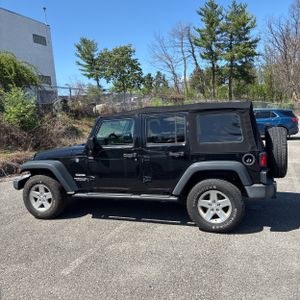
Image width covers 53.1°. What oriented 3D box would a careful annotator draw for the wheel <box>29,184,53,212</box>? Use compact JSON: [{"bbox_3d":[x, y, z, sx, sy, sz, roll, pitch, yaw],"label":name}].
[{"bbox_3d":[-1.854,0.807,5.277,0.480,0.480,0.200,-1,7,19],"label":"wheel"}]

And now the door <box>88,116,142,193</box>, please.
[{"bbox_3d":[-0.570,0.061,4.814,0.910,1.225,0.170,-1,7,19],"label":"door"}]

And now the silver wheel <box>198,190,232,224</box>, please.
[{"bbox_3d":[0.937,0.782,4.335,0.480,0.480,0.200,-1,7,19],"label":"silver wheel"}]

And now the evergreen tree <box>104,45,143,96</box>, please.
[{"bbox_3d":[-3.662,-10.519,40.000,5.060,7.057,5.060,-3,6,0],"label":"evergreen tree"}]

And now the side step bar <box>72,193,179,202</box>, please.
[{"bbox_3d":[-0.424,0.736,4.712,1.760,0.080,0.140,-1,7,19],"label":"side step bar"}]

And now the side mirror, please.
[{"bbox_3d":[-0.913,-0.064,4.738,0.110,0.270,0.190,-1,7,19],"label":"side mirror"}]

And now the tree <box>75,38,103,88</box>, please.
[{"bbox_3d":[-7.989,-11.118,40.000,3.995,7.457,3.995,-3,6,0],"label":"tree"}]

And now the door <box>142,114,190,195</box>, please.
[{"bbox_3d":[0.226,0.051,4.545,0.780,1.230,0.170,-1,7,19],"label":"door"}]

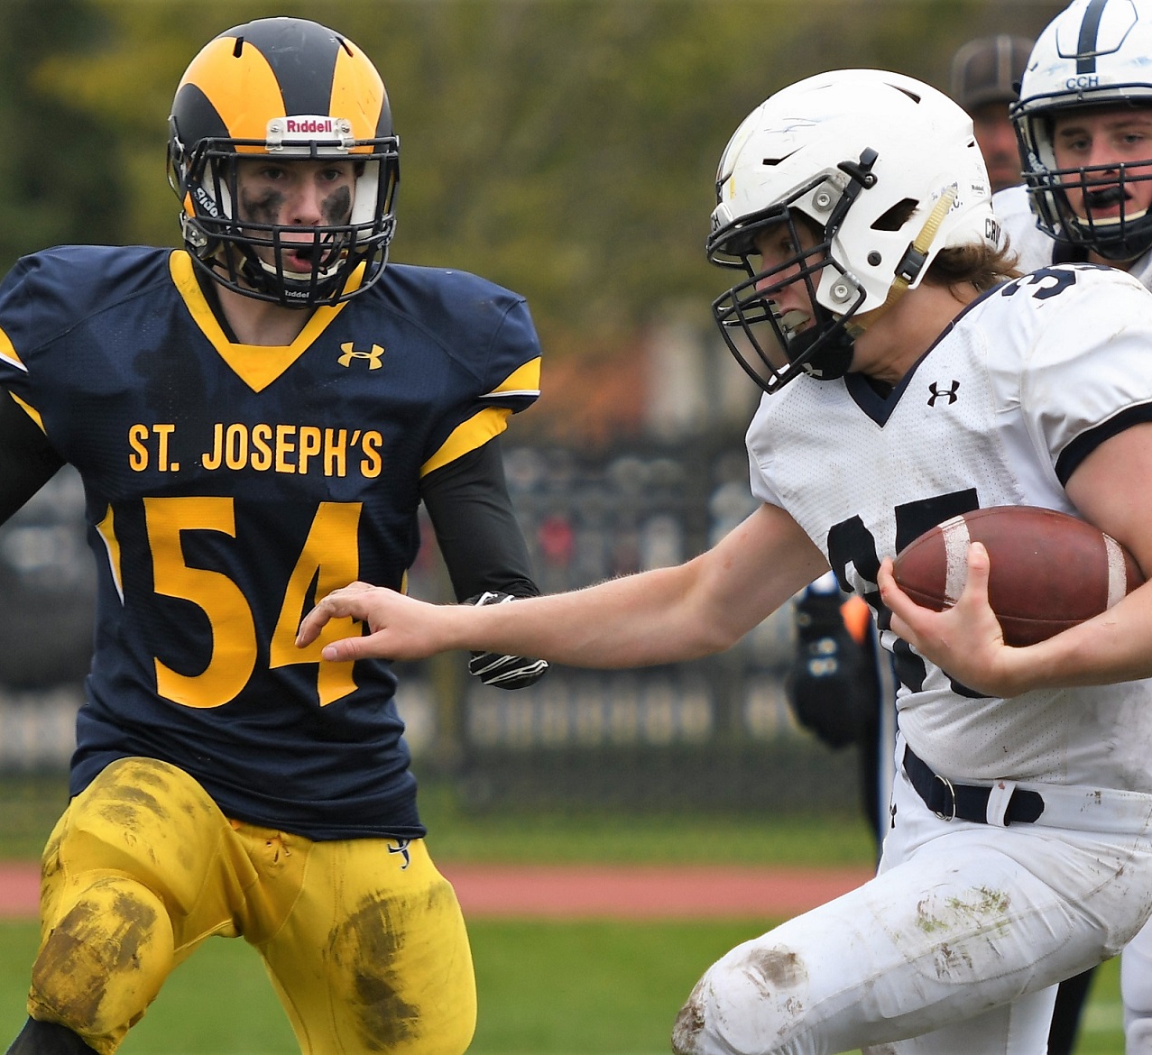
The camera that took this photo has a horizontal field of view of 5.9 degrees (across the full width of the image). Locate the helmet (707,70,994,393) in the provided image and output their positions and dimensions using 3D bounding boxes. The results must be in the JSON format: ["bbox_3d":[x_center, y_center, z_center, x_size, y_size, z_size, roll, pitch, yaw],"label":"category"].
[{"bbox_3d":[0.292,-0.327,12.050,0.330,0.300,0.250,-16,-12,-19],"label":"helmet"}]

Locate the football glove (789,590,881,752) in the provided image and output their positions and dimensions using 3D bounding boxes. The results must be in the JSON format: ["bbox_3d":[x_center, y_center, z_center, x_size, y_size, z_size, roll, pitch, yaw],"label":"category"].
[{"bbox_3d":[0.374,0.209,16.500,0.120,0.225,0.100,-7,0,20],"label":"football glove"}]

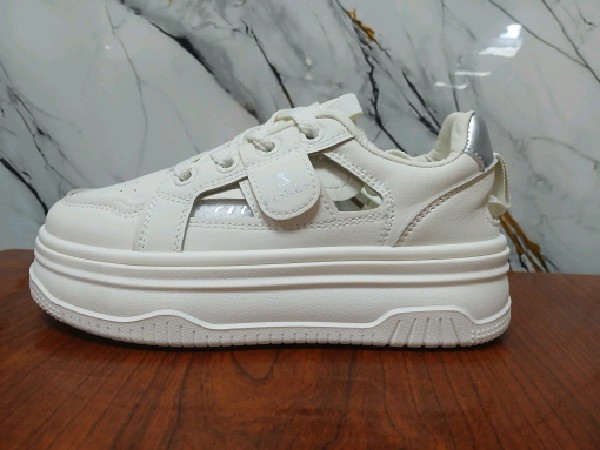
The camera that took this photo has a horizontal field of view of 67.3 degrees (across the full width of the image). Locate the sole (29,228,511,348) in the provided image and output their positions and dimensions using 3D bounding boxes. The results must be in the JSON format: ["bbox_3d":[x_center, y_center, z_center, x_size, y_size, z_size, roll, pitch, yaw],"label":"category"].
[{"bbox_3d":[-0.021,0.029,0.259,0.274,0.051,0.100,1,5,3],"label":"sole"}]

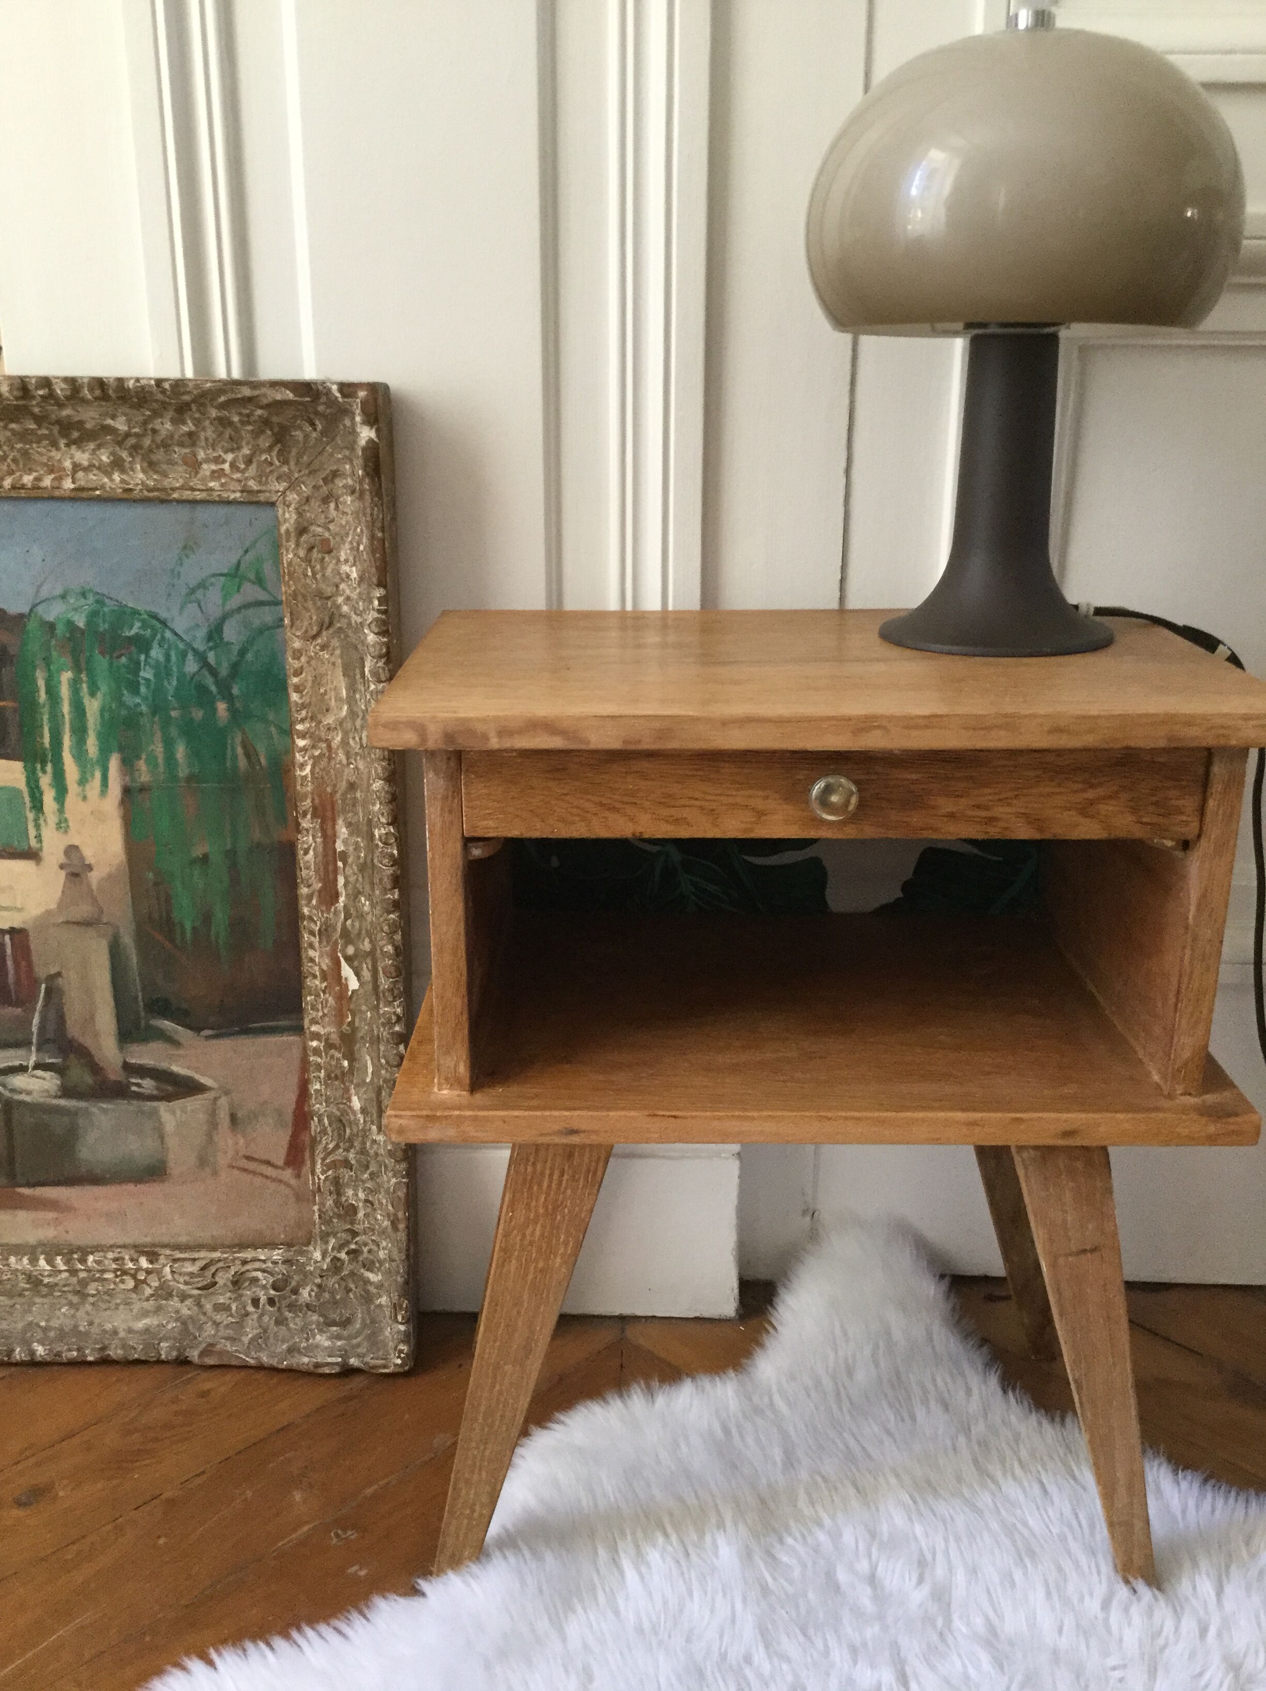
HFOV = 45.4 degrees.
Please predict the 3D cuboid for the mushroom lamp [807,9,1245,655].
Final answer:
[{"bbox_3d":[0.223,-0.297,0.894,0.242,0.345,0.242,0,18,0],"label":"mushroom lamp"}]

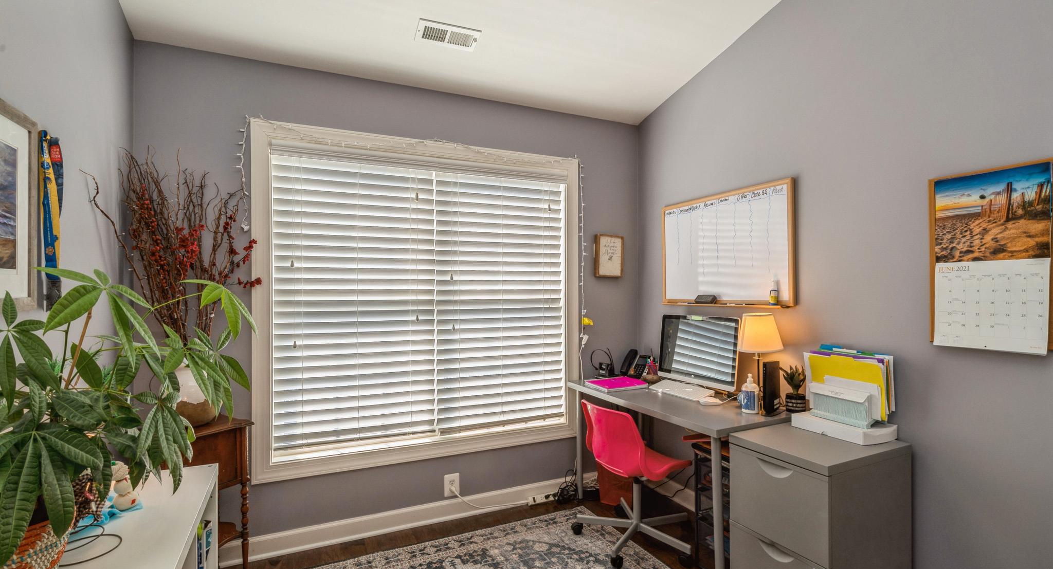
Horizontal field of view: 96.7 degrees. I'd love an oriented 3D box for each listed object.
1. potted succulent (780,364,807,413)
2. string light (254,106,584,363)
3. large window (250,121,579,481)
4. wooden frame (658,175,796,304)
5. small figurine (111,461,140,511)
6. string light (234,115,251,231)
[{"bbox_3d":[1.288,0.496,2.255,0.125,0.225,0.130,0,-1,-25],"label":"potted succulent"},{"bbox_3d":[-0.513,-0.146,2.732,1.990,1.430,0.045,0,-1,-24],"label":"string light"},{"bbox_3d":[-0.532,0.081,2.769,1.895,1.850,0.100,0,-1,-24],"label":"large window"},{"bbox_3d":[1.099,-0.199,2.693,0.042,0.630,0.920,0,-1,-24],"label":"wooden frame"},{"bbox_3d":[-1.094,0.540,1.277,0.063,0.126,0.055,0,-1,-24],"label":"small figurine"},{"bbox_3d":[-1.389,-0.546,2.291,0.066,0.565,0.030,0,-1,-24],"label":"string light"}]

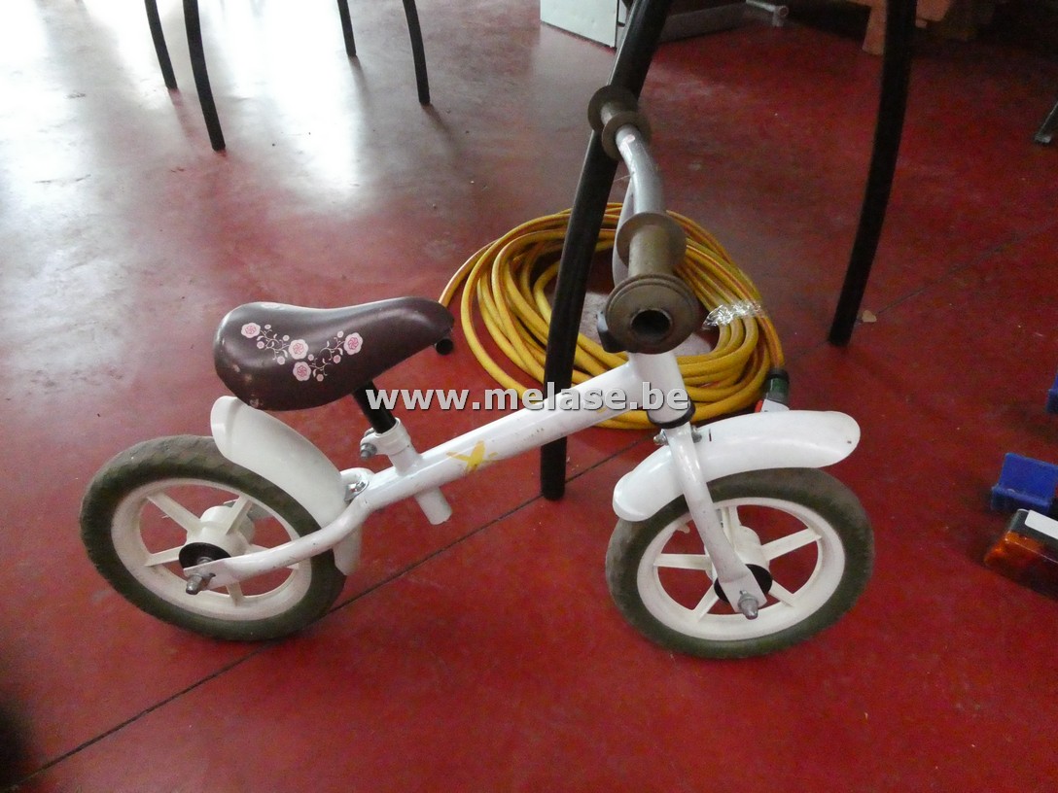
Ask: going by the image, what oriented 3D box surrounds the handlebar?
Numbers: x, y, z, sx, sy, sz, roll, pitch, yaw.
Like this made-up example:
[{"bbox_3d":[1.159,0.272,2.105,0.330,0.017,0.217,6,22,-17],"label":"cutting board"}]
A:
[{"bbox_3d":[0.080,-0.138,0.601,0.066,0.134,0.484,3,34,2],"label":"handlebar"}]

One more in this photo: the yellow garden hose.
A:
[{"bbox_3d":[0.145,-0.211,1.427,0.640,0.080,0.740,1,41,0],"label":"yellow garden hose"}]

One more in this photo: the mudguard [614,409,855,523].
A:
[{"bbox_3d":[0.203,0.066,0.734,0.235,0.113,0.074,1,33,-1],"label":"mudguard"}]

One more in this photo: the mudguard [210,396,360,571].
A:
[{"bbox_3d":[-0.243,0.095,0.762,0.126,0.211,0.078,3,34,2],"label":"mudguard"}]

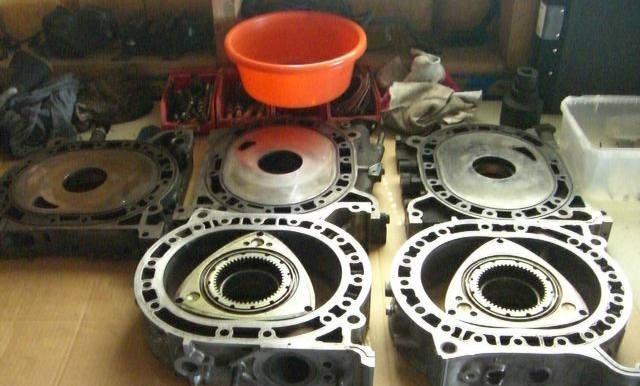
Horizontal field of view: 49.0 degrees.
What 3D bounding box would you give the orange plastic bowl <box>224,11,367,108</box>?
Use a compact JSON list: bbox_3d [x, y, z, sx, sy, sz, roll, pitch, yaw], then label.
[{"bbox_3d":[-0.048,-0.264,1.420,0.283,0.110,0.283,0,36,0],"label":"orange plastic bowl"}]

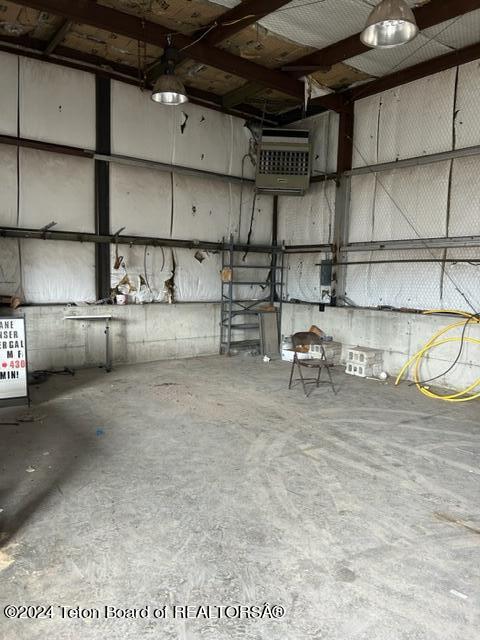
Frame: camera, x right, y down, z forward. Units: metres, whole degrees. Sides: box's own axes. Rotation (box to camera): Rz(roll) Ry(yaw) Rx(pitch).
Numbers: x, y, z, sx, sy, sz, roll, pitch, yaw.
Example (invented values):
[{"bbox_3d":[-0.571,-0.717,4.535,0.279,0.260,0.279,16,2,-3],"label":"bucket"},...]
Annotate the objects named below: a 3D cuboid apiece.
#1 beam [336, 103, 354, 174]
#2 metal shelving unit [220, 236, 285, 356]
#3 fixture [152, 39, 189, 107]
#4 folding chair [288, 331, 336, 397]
[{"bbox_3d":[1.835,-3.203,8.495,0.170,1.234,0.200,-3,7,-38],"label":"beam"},{"bbox_3d":[0.271,-0.473,9.487,1.300,2.279,0.320,-3,7,-38],"label":"metal shelving unit"},{"bbox_3d":[-1.038,-3.710,7.053,0.546,0.857,0.546,1,5,0],"label":"fixture"},{"bbox_3d":[0.997,0.583,6.467,0.465,0.775,0.488,-1,6,-22],"label":"folding chair"}]

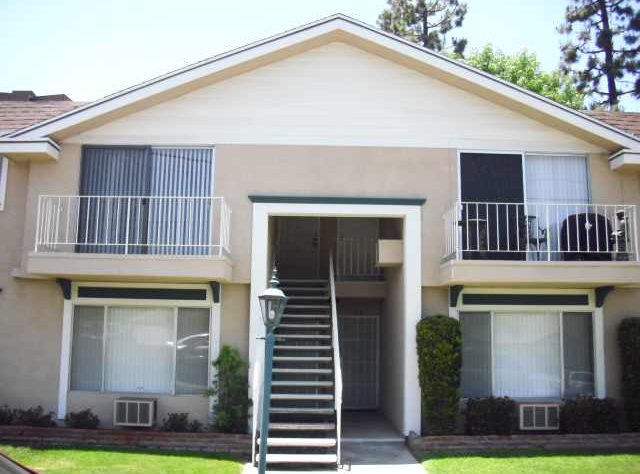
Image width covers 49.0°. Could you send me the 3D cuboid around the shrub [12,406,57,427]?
[{"bbox_3d":[-4.698,2.970,11.561,0.680,0.400,0.500,1,-8,0],"label":"shrub"}]

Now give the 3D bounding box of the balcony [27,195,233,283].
[{"bbox_3d":[-2.920,0.075,11.320,3.018,1.275,1.142,1,-9,-1],"label":"balcony"}]

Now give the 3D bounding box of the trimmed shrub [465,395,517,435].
[{"bbox_3d":[2.810,2.983,11.579,0.800,0.640,0.600,1,-8,0],"label":"trimmed shrub"}]

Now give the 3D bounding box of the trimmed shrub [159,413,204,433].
[{"bbox_3d":[-2.206,3.038,11.379,0.690,0.363,0.500,1,-9,-1],"label":"trimmed shrub"}]

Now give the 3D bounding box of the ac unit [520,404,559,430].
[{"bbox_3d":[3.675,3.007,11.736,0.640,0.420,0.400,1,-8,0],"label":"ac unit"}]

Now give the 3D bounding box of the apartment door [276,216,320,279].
[{"bbox_3d":[-0.484,0.127,16.202,0.961,2.060,0.120,1,-9,-1],"label":"apartment door"}]

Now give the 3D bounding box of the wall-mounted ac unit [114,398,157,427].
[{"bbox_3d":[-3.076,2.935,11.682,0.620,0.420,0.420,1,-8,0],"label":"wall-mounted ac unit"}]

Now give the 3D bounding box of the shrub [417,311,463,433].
[{"bbox_3d":[1.944,2.274,11.515,0.741,1.973,0.700,1,-9,-1],"label":"shrub"}]

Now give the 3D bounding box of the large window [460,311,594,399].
[{"bbox_3d":[3.542,2.008,11.998,2.335,1.465,0.120,1,-9,-1],"label":"large window"}]

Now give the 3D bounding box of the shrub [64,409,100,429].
[{"bbox_3d":[-3.812,2.966,11.366,0.560,0.370,0.500,1,-9,-1],"label":"shrub"}]

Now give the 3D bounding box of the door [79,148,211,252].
[{"bbox_3d":[-3.044,-0.554,12.361,2.380,2.030,0.120,1,-8,0],"label":"door"}]

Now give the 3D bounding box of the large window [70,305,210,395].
[{"bbox_3d":[-3.083,1.950,12.069,2.380,1.500,0.120,1,-8,0],"label":"large window"}]

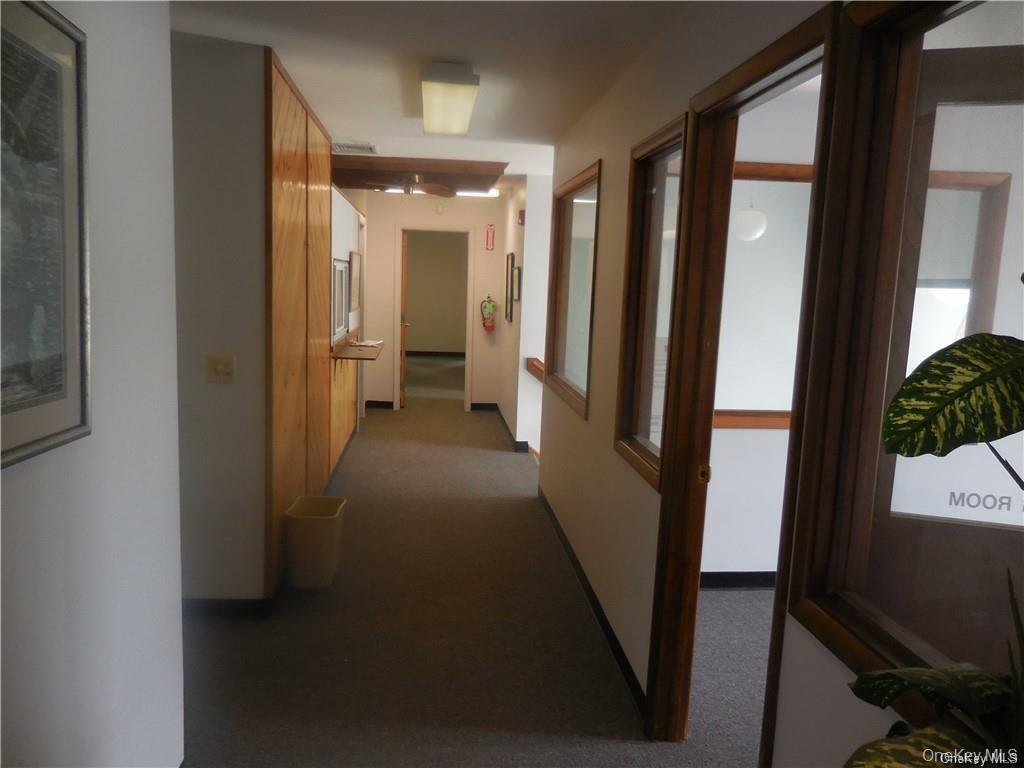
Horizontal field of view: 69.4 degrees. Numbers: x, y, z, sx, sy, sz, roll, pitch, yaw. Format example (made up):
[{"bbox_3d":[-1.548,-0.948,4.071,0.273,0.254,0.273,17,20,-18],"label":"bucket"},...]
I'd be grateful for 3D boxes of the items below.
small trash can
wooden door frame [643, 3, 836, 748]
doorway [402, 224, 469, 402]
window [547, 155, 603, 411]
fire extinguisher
[{"bbox_3d":[-0.974,0.789,3.686,0.260,0.365,0.340,1,8,-6],"label":"small trash can"},{"bbox_3d":[0.602,0.211,2.005,0.130,2.080,0.880,1,8,-6],"label":"wooden door frame"},{"bbox_3d":[-0.886,-0.712,8.467,0.790,2.060,0.130,1,8,-6],"label":"doorway"},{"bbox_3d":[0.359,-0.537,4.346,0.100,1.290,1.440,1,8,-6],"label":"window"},{"bbox_3d":[-0.260,-0.800,8.387,0.180,0.420,0.140,1,8,-6],"label":"fire extinguisher"}]

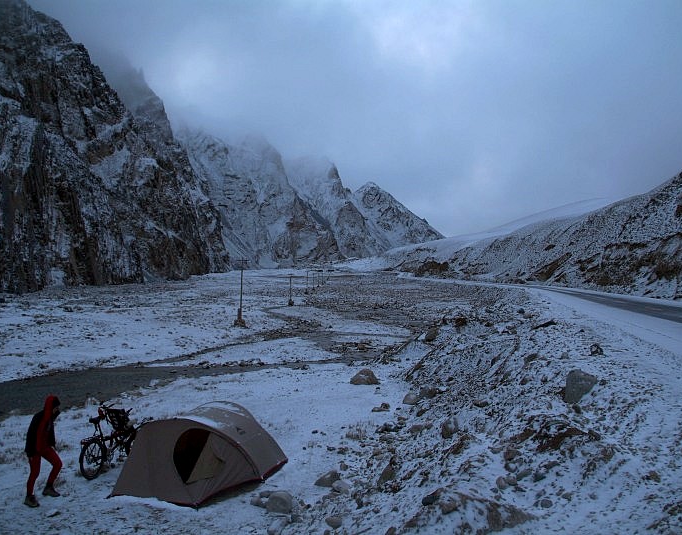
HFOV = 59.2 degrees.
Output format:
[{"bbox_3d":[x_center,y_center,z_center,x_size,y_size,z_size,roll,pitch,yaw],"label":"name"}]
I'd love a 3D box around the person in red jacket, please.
[{"bbox_3d":[-4.665,2.849,9.400,0.580,1.660,0.520,0,-1,-22],"label":"person in red jacket"}]

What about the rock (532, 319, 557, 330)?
[{"bbox_3d":[6.947,1.963,20.500,0.820,0.340,0.550,0,-1,0],"label":"rock"}]

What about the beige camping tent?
[{"bbox_3d":[-2.510,3.085,10.340,2.500,1.060,2.400,0,-1,17],"label":"beige camping tent"}]

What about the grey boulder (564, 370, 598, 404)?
[{"bbox_3d":[3.797,1.883,9.500,0.490,0.500,0.430,0,-1,0],"label":"grey boulder"}]

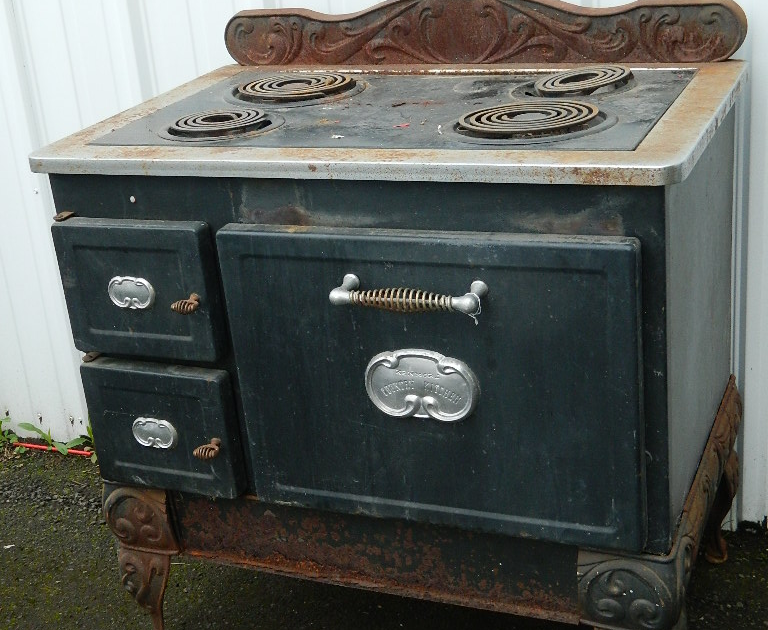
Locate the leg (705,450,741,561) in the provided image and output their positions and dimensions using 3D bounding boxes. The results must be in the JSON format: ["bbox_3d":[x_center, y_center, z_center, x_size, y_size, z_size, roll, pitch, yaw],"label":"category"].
[{"bbox_3d":[0.565,0.347,2.159,0.122,0.254,0.124,4,24,23],"label":"leg"}]

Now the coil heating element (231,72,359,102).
[{"bbox_3d":[-0.144,-0.369,1.991,0.190,0.020,0.190,4,24,23],"label":"coil heating element"}]

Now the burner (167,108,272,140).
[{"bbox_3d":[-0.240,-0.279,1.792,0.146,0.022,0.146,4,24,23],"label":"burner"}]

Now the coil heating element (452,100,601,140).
[{"bbox_3d":[0.198,-0.262,1.642,0.190,0.020,0.190,4,24,23],"label":"coil heating element"}]

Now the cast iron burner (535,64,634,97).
[{"bbox_3d":[0.296,-0.348,1.820,0.148,0.019,0.148,-1,23,25],"label":"cast iron burner"}]

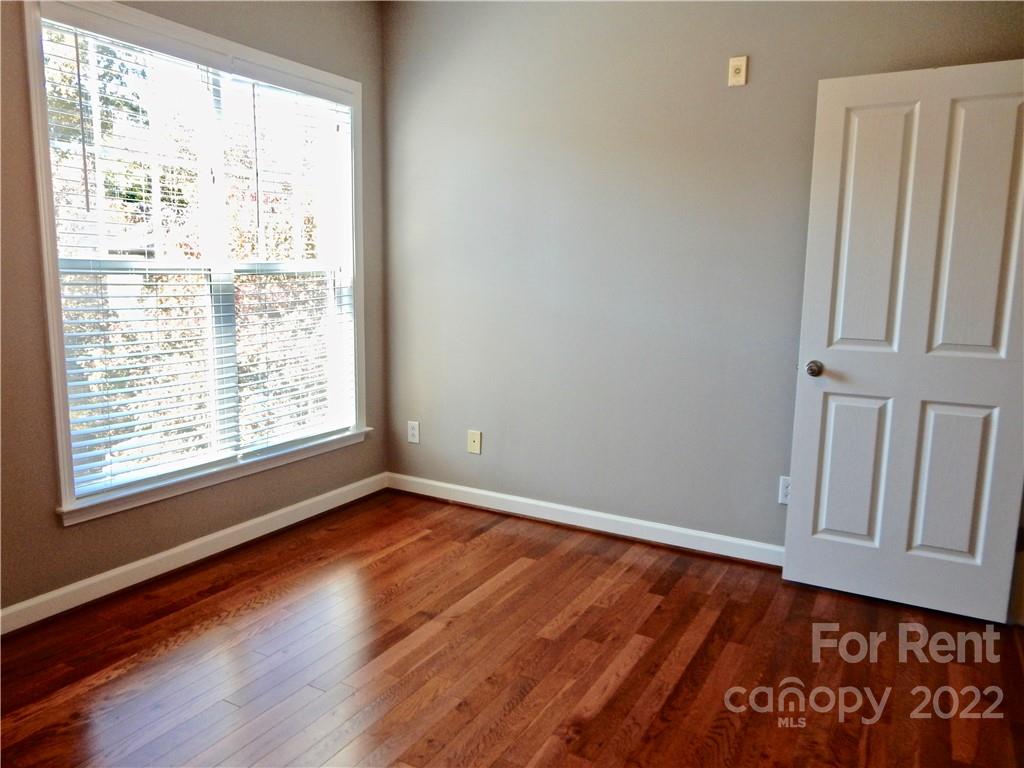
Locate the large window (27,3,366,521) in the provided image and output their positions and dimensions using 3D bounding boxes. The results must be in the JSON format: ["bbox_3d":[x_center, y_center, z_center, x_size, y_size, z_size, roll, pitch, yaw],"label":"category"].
[{"bbox_3d":[-1.256,-0.509,3.333,0.055,1.706,1.553,6,10,29],"label":"large window"}]

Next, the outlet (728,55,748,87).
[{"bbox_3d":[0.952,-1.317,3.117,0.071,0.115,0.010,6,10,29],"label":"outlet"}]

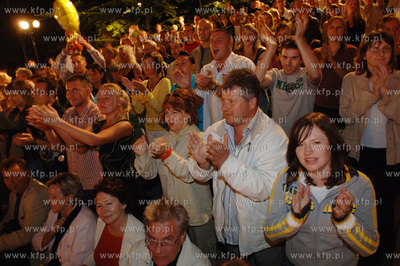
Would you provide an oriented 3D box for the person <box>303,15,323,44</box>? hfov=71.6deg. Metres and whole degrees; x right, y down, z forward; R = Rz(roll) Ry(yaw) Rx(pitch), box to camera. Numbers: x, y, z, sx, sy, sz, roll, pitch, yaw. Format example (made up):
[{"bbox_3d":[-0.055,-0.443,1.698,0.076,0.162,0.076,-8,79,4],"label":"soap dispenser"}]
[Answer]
[{"bbox_3d":[1.850,-1.280,4.600,0.500,1.680,0.330,2,12,21],"label":"person"}]

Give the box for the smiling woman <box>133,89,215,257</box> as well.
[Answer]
[{"bbox_3d":[-0.170,0.500,1.710,0.440,1.580,0.480,-12,15,-43],"label":"smiling woman"}]

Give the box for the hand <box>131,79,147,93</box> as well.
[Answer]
[{"bbox_3d":[-0.565,-0.437,2.550,0.120,0.140,0.100,-10,13,-35],"label":"hand"}]

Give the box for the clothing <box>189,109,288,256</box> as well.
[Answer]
[{"bbox_3d":[0.180,0.280,1.440,0.560,0.830,0.440,8,15,41],"label":"clothing"}]

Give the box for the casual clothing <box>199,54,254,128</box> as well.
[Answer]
[{"bbox_3d":[0.235,-0.330,2.400,0.490,0.720,0.340,7,14,37],"label":"casual clothing"}]

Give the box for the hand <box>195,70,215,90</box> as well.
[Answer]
[{"bbox_3d":[0.034,-0.394,2.080,0.130,0.140,0.110,-10,13,-35],"label":"hand"}]

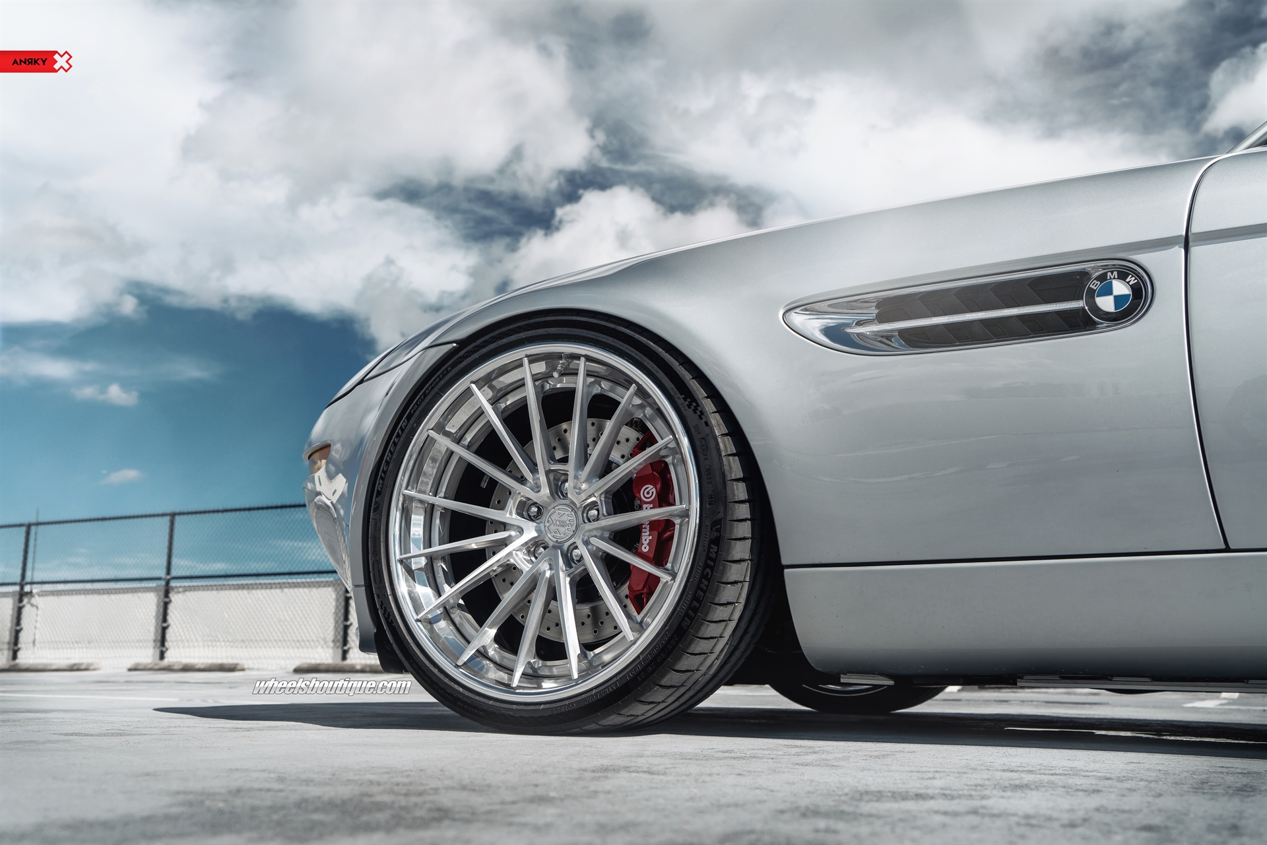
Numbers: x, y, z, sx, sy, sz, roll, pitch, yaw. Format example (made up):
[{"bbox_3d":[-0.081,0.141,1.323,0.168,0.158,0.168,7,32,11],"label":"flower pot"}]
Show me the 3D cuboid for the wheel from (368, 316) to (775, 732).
[{"bbox_3d":[-0.102,0.165,1.992,0.686,0.680,0.260,-6,-14,27],"label":"wheel"}]

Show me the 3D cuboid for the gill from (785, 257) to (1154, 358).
[{"bbox_3d":[0.442,-0.141,1.635,0.495,0.105,0.040,-6,-14,27],"label":"gill"}]

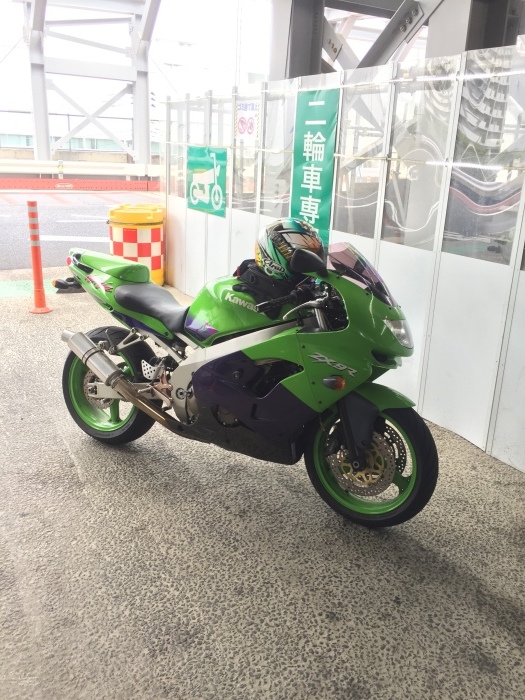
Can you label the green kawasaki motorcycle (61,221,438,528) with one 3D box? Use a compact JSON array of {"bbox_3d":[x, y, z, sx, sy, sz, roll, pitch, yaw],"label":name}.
[{"bbox_3d":[-0.156,0.022,2.701,2.030,1.190,0.730,11,20,26],"label":"green kawasaki motorcycle"}]

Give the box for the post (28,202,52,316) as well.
[{"bbox_3d":[-2.113,-0.870,5.498,0.228,1.000,0.228,2,18,0],"label":"post"}]

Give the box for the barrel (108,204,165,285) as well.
[{"bbox_3d":[-1.462,-1.194,6.769,0.645,0.870,0.645,2,18,0],"label":"barrel"}]

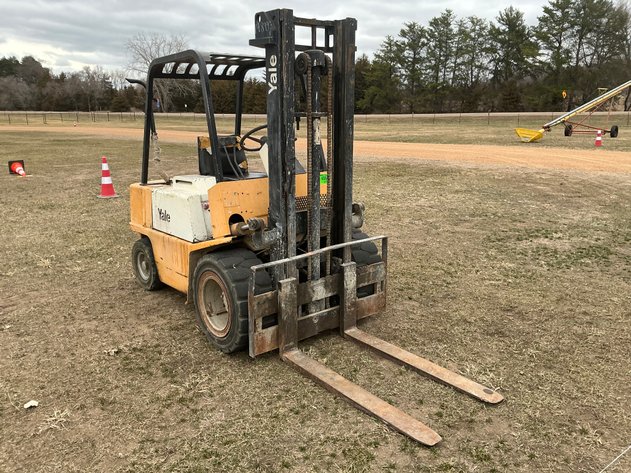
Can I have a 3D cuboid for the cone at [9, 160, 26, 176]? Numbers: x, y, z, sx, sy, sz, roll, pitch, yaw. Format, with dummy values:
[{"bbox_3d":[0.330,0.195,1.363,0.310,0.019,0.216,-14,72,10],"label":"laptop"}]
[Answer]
[{"bbox_3d":[-6.776,-1.486,11.747,0.368,0.368,0.724,-11,28,-38],"label":"cone"}]

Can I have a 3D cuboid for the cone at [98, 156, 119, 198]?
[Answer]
[{"bbox_3d":[-3.705,-1.054,9.045,0.368,0.724,0.368,-6,15,-22],"label":"cone"}]

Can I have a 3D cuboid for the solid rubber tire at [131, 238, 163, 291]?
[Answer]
[{"bbox_3d":[-1.469,0.247,4.654,0.476,0.476,0.170,12,19,40],"label":"solid rubber tire"}]

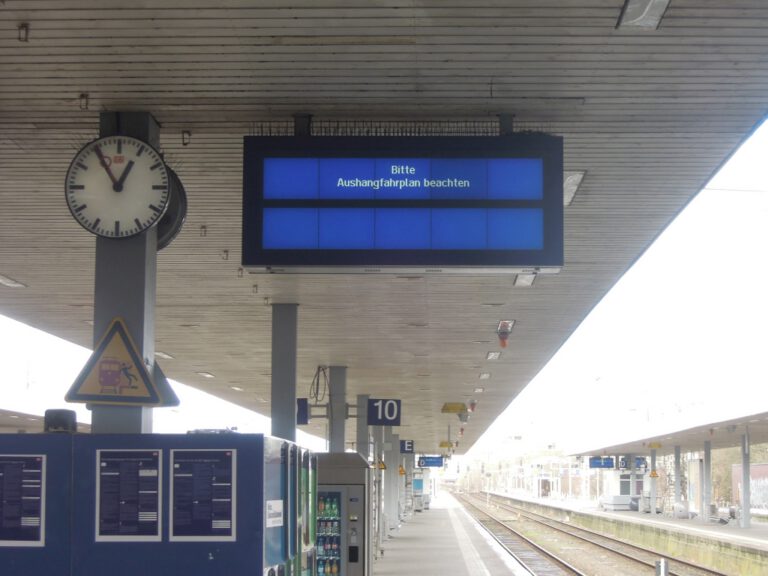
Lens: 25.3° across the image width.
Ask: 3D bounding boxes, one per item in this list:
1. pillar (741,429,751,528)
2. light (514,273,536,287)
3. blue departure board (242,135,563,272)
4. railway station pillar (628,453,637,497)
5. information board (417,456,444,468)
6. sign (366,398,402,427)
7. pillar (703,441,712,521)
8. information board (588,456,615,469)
[{"bbox_3d":[16.436,8.770,77.521,0.300,4.230,0.300,0,-7,2],"label":"pillar"},{"bbox_3d":[1.521,-0.117,18.418,0.230,0.080,1.450,0,-7,2],"label":"light"},{"bbox_3d":[0.123,-0.498,10.385,1.920,0.796,0.360,0,-7,2],"label":"blue departure board"},{"bbox_3d":[17.878,13.919,122.504,0.300,4.183,0.300,0,-7,2],"label":"railway station pillar"},{"bbox_3d":[3.727,13.614,133.446,1.920,0.790,0.360,0,-7,2],"label":"information board"},{"bbox_3d":[0.013,2.366,32.357,0.626,0.499,0.100,0,-7,2],"label":"sign"},{"bbox_3d":[16.816,10.041,88.743,0.300,4.140,0.300,0,-7,2],"label":"pillar"},{"bbox_3d":[16.957,13.660,133.016,1.920,0.790,0.360,0,-7,2],"label":"information board"}]

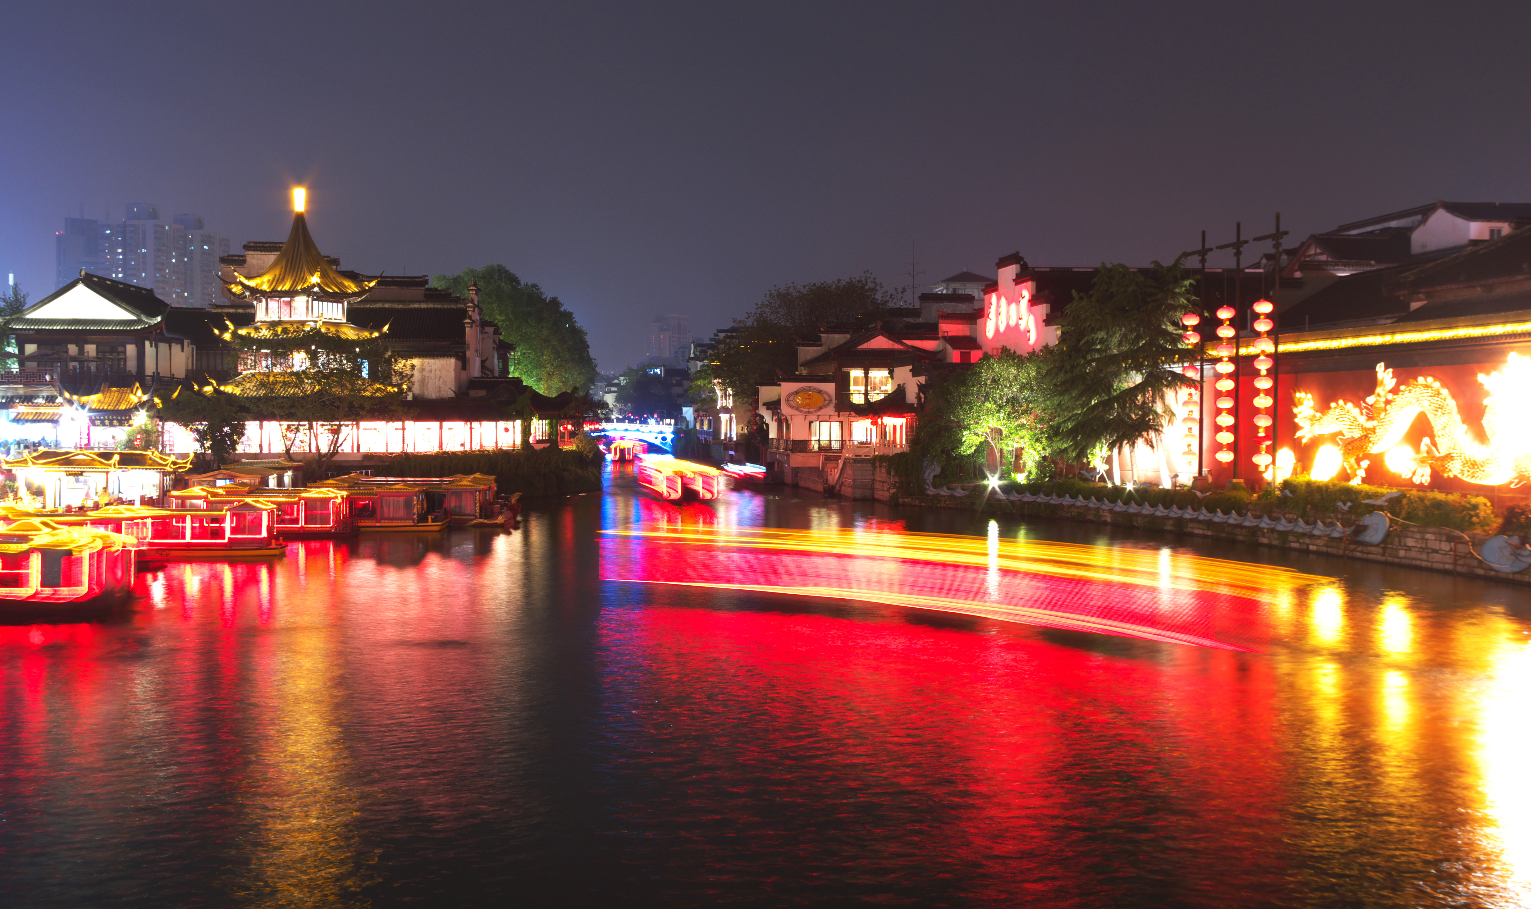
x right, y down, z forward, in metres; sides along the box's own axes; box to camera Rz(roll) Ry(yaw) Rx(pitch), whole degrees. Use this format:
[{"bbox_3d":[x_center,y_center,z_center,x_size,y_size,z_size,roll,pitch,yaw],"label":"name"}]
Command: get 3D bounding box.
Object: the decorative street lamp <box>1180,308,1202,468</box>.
[{"bbox_3d":[26.999,-4.174,97.000,1.250,9.700,1.250,0,1,0],"label":"decorative street lamp"}]

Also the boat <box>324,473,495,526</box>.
[{"bbox_3d":[-19.866,2.561,85.000,11.000,3.000,3.400,0,1,9],"label":"boat"}]

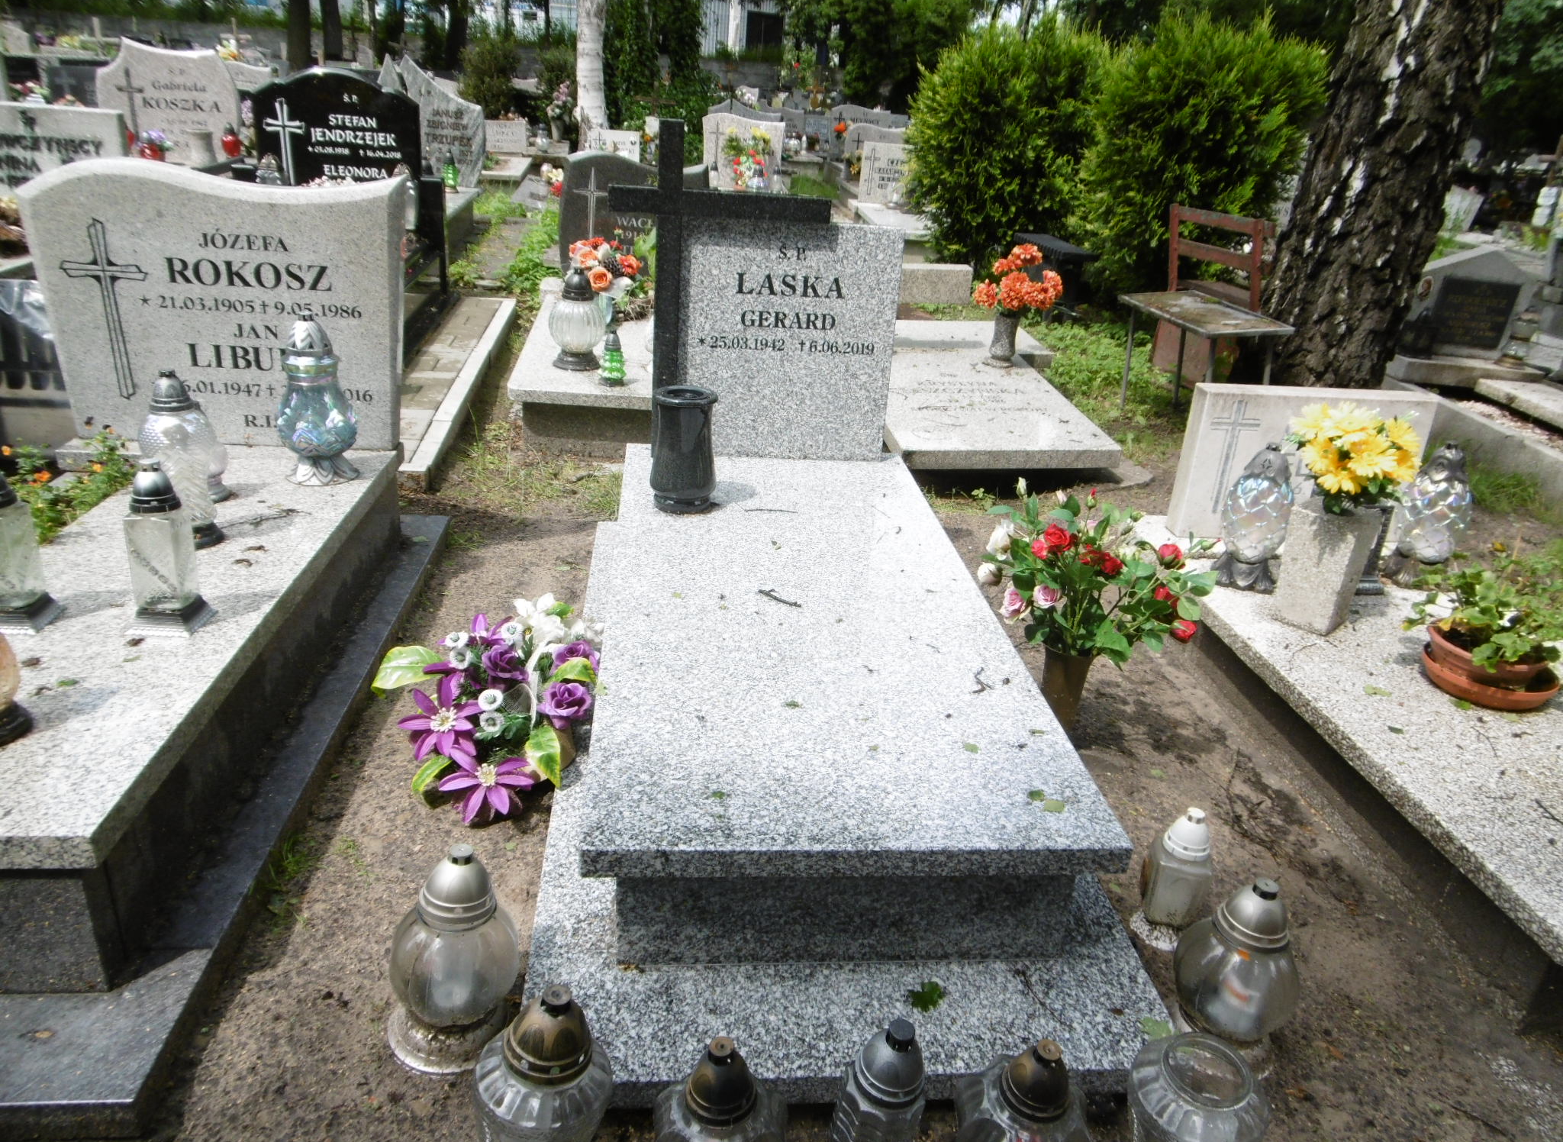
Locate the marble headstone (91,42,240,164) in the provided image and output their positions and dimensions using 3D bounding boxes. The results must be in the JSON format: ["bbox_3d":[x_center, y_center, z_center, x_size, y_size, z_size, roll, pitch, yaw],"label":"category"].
[{"bbox_3d":[-3.671,-2.811,6.534,0.815,0.667,0.097,1,25,-7],"label":"marble headstone"}]

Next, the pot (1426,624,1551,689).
[{"bbox_3d":[1.410,0.180,2.181,0.208,0.087,0.208,1,25,-7],"label":"pot"}]

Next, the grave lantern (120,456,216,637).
[{"bbox_3d":[-1.006,-0.042,1.757,0.102,0.280,0.102,2,23,-4],"label":"grave lantern"}]

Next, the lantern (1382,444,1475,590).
[{"bbox_3d":[1.669,-0.147,2.764,0.165,0.345,0.165,2,25,-7],"label":"lantern"}]

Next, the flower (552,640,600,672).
[{"bbox_3d":[-0.421,0.181,2.220,0.100,0.080,0.095,0,25,-11],"label":"flower"}]

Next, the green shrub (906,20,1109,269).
[{"bbox_3d":[1.682,-3.013,7.966,1.550,1.750,1.500,2,25,-7],"label":"green shrub"}]

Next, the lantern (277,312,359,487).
[{"bbox_3d":[-1.080,-0.405,2.535,0.175,0.378,0.175,2,25,-7],"label":"lantern"}]

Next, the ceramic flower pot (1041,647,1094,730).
[{"bbox_3d":[0.625,0.265,2.420,0.120,0.235,0.120,4,25,-2],"label":"ceramic flower pot"}]

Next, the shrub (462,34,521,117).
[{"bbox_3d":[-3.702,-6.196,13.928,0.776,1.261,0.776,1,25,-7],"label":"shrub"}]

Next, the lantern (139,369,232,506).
[{"bbox_3d":[-1.166,-0.242,2.103,0.153,0.310,0.153,1,25,-7],"label":"lantern"}]

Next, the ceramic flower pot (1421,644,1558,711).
[{"bbox_3d":[1.440,0.187,2.196,0.240,0.100,0.240,1,23,-7],"label":"ceramic flower pot"}]

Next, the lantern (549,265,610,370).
[{"bbox_3d":[-0.734,-0.923,3.934,0.204,0.344,0.204,1,25,-7],"label":"lantern"}]

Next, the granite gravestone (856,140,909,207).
[{"bbox_3d":[1.195,-4.082,11.131,0.700,0.600,0.100,1,23,-7],"label":"granite gravestone"}]

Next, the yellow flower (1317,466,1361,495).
[{"bbox_3d":[1.241,-0.202,2.410,0.100,0.060,0.070,14,28,20],"label":"yellow flower"}]

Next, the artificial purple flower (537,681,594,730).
[{"bbox_3d":[-0.424,0.264,2.130,0.108,0.085,0.100,-1,25,-11],"label":"artificial purple flower"}]

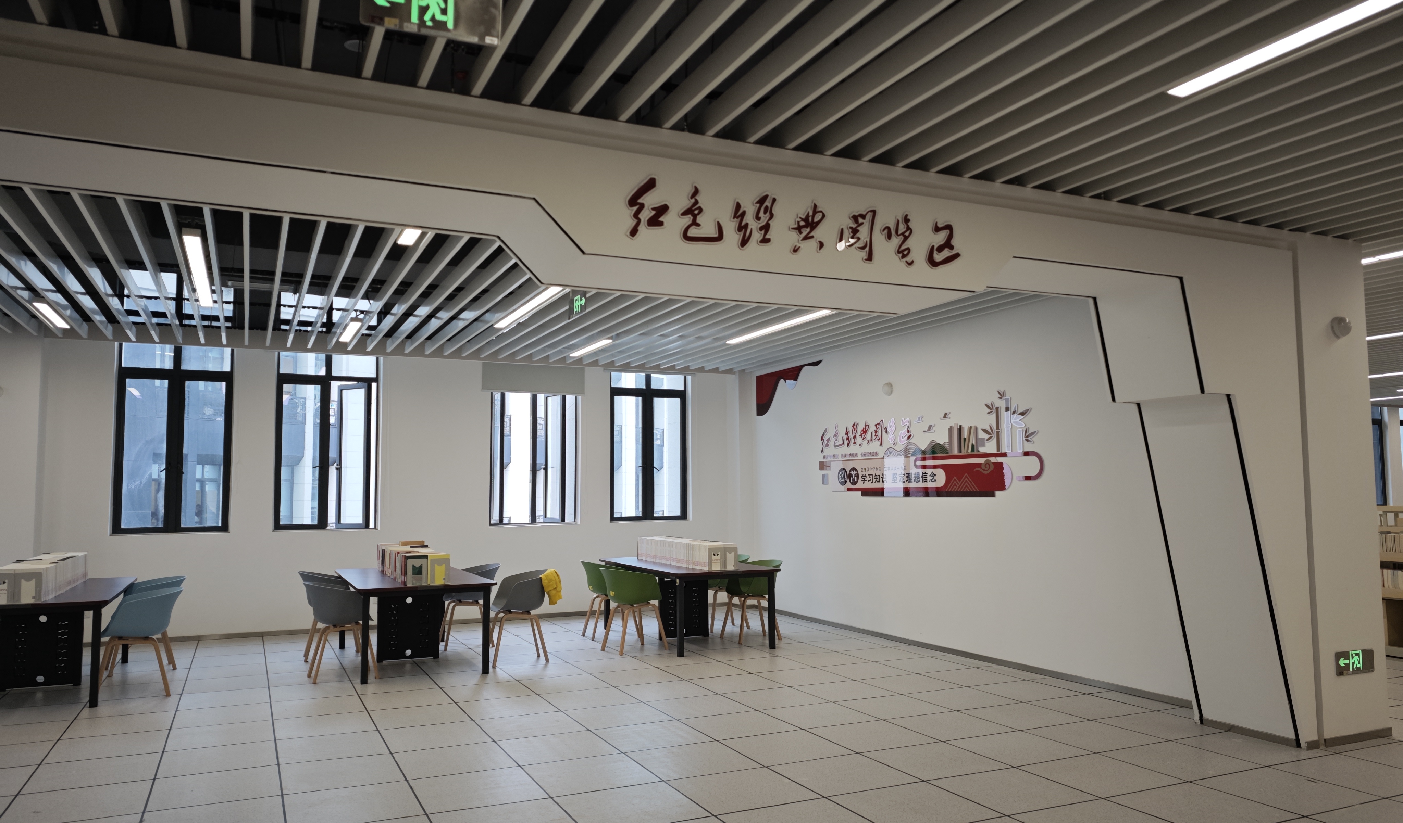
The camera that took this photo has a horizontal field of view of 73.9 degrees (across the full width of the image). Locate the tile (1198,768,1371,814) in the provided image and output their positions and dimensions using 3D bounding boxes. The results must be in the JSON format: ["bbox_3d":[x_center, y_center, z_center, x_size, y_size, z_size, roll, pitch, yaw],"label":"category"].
[{"bbox_3d":[2.951,1.929,4.718,0.600,0.020,0.600,2,-5,-25],"label":"tile"}]

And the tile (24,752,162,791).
[{"bbox_3d":[-3.291,1.963,5.070,0.585,0.020,0.585,2,-6,-25],"label":"tile"}]

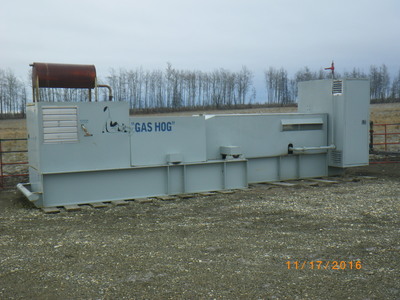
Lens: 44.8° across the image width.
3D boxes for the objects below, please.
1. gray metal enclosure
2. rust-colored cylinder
[{"bbox_3d":[0.226,-0.403,10.660,7.890,2.317,1.792,-3,5,-28],"label":"gray metal enclosure"},{"bbox_3d":[-2.532,-1.373,9.071,1.102,0.453,0.453,-3,5,-28],"label":"rust-colored cylinder"}]

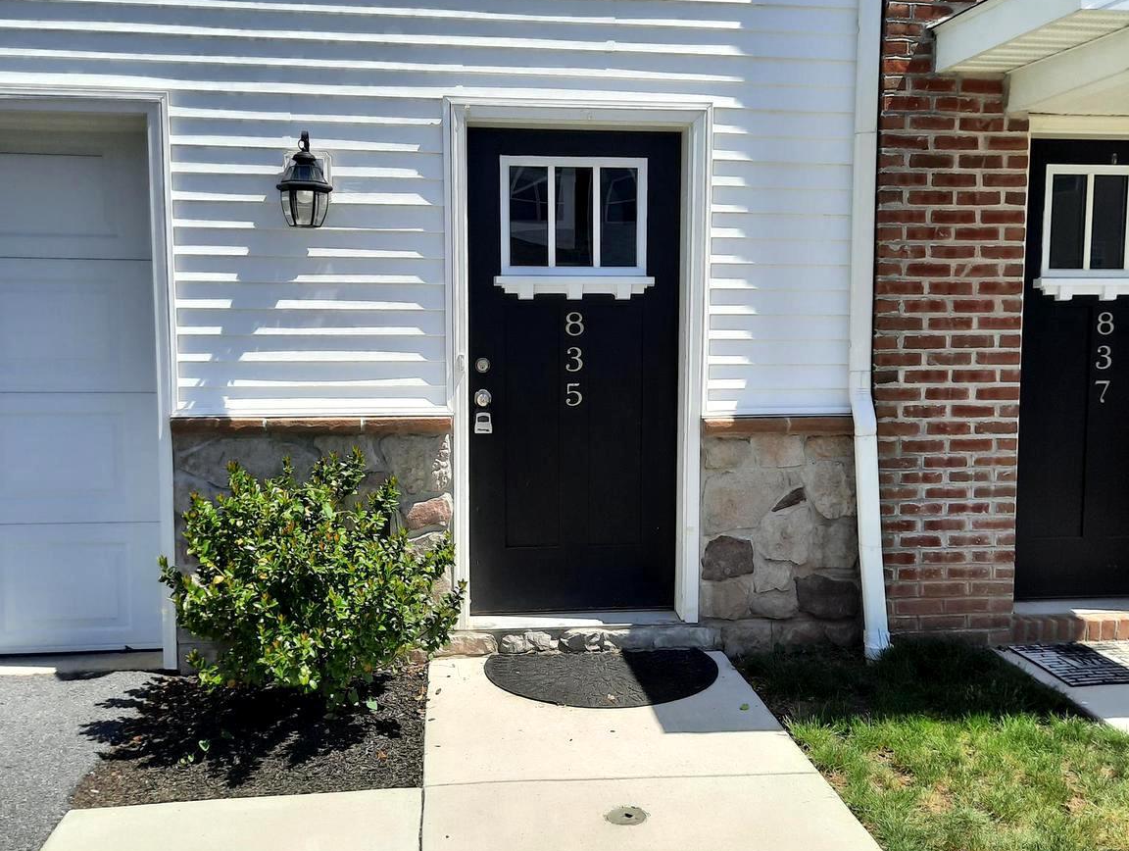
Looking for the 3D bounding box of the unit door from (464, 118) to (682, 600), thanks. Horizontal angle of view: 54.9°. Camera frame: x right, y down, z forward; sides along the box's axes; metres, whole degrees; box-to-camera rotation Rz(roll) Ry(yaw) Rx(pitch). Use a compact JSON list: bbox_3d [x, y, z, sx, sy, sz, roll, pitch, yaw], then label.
[{"bbox_3d":[0.044,-0.203,4.468,0.877,1.990,0.085,0,5,-7],"label":"unit door"}]

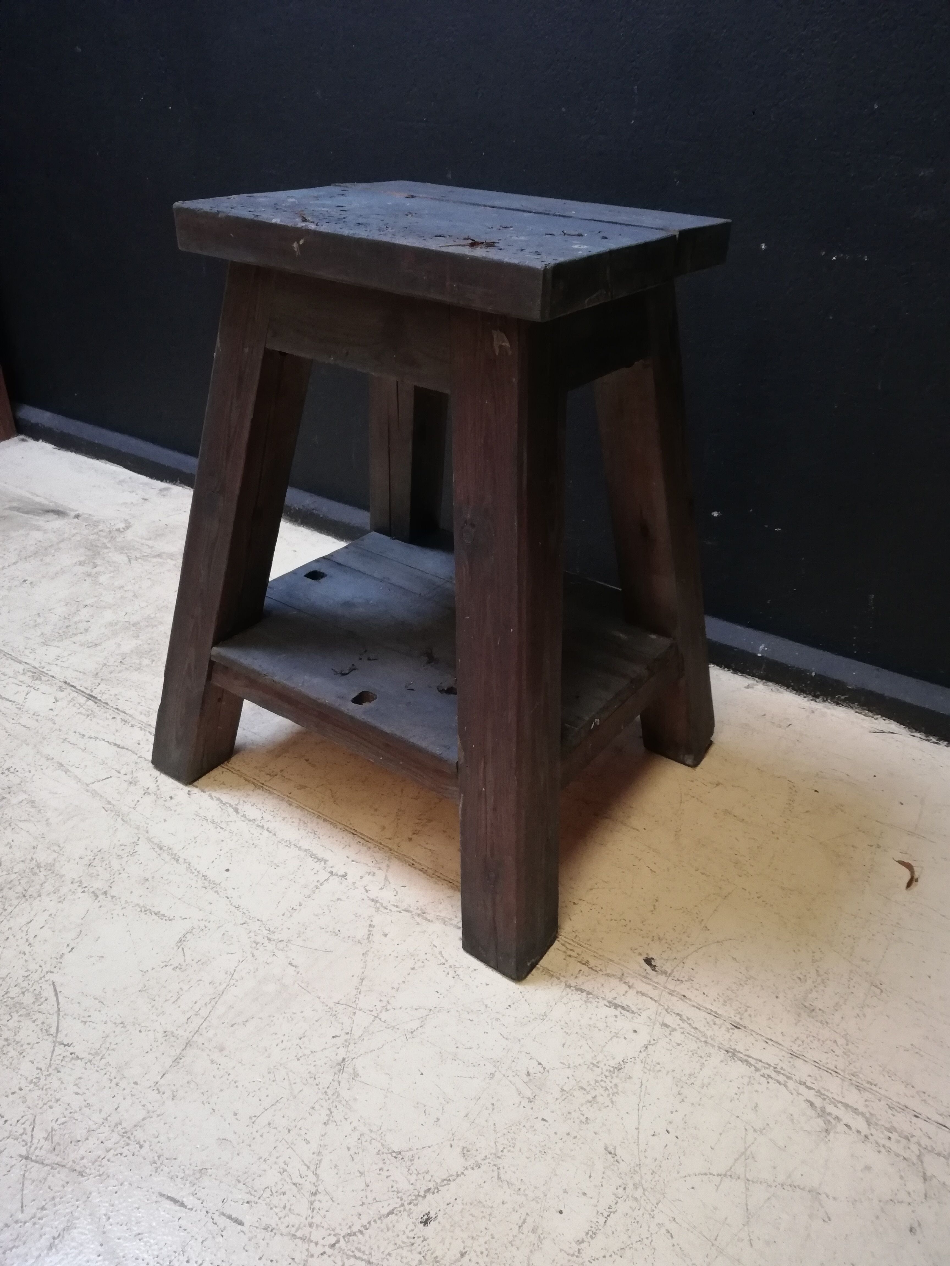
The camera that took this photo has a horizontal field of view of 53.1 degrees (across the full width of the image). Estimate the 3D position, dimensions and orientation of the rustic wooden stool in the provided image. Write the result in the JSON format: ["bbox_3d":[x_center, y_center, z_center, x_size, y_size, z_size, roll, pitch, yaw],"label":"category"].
[{"bbox_3d":[-0.028,-0.115,1.011,0.520,0.610,0.459,22,36,29],"label":"rustic wooden stool"}]

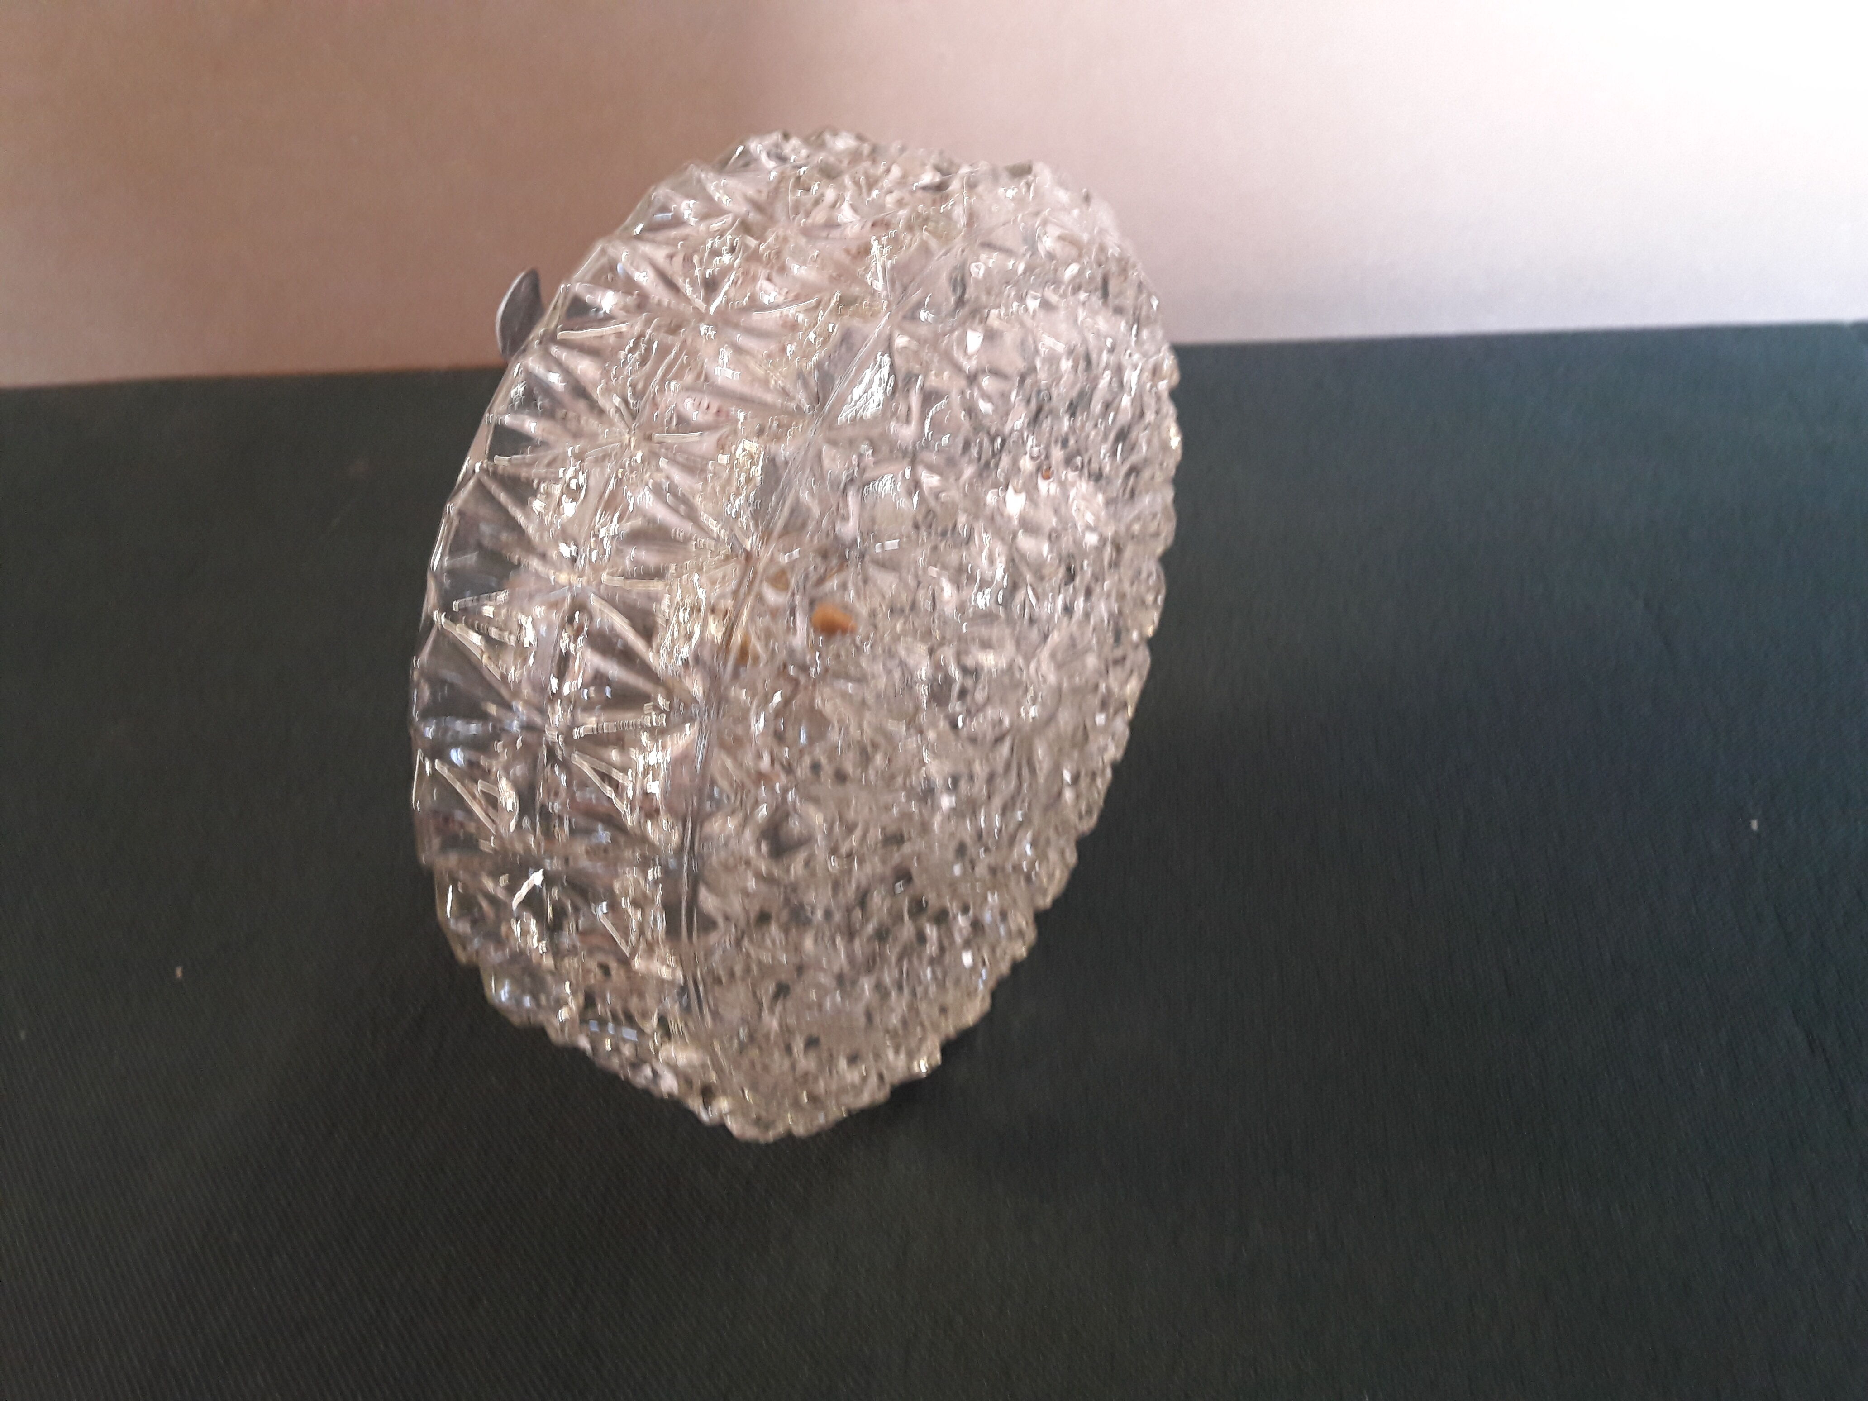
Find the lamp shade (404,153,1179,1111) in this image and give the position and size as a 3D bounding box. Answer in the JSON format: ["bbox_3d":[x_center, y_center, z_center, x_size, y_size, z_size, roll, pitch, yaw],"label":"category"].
[{"bbox_3d":[-0.013,-0.011,0.312,0.076,0.195,0.195,19,47,24],"label":"lamp shade"}]

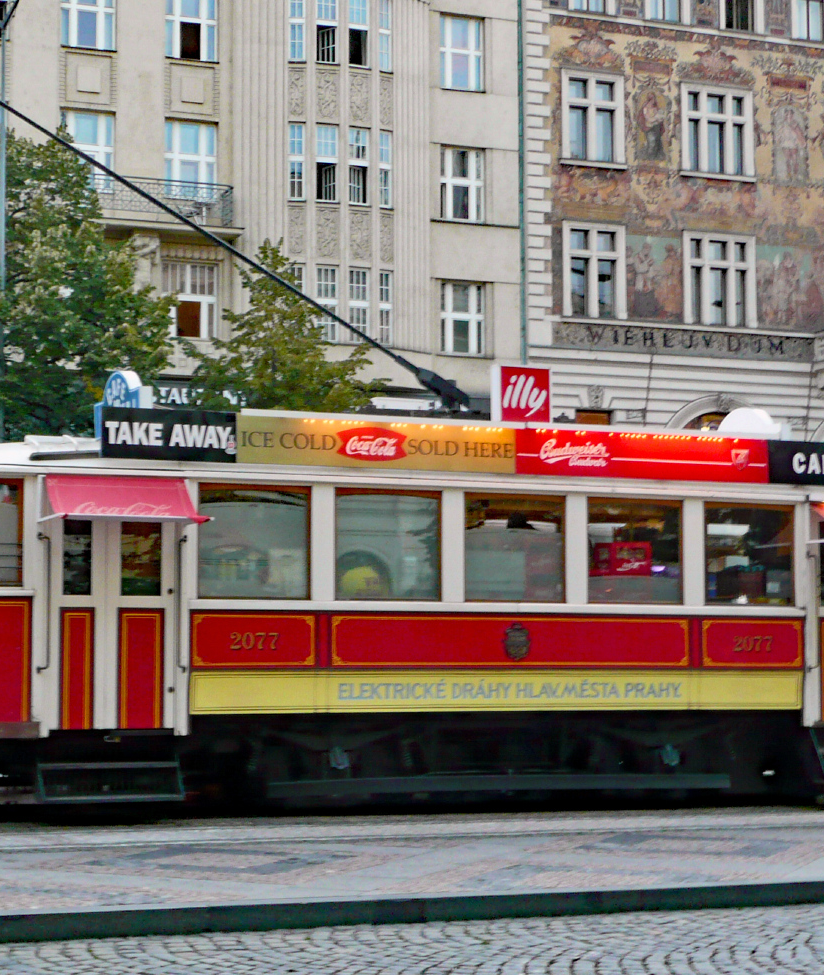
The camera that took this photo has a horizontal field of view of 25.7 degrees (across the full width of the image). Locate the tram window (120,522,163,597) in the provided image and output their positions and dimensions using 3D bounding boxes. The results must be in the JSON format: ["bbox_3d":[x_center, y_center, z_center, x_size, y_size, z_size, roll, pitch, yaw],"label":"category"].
[{"bbox_3d":[-2.053,0.458,13.659,0.330,0.730,0.060,2,-5,-21],"label":"tram window"}]

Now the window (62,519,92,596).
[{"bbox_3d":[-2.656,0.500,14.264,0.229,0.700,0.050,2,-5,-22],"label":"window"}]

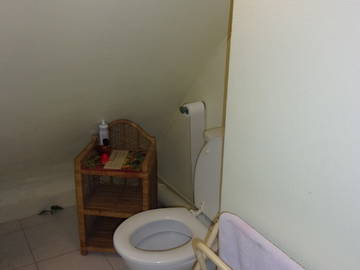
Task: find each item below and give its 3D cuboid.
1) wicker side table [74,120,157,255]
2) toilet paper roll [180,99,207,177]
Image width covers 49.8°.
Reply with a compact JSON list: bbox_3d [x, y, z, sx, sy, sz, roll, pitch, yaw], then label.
[{"bbox_3d":[-0.341,0.297,2.199,0.383,0.697,0.315,2,19,4],"label":"wicker side table"},{"bbox_3d":[0.069,0.027,2.020,0.092,0.389,0.085,-11,22,-30],"label":"toilet paper roll"}]

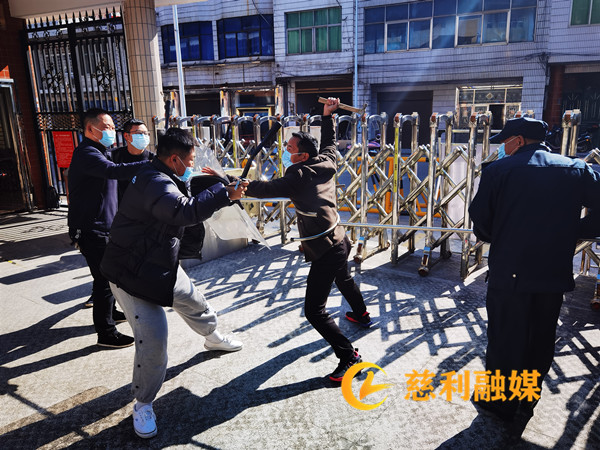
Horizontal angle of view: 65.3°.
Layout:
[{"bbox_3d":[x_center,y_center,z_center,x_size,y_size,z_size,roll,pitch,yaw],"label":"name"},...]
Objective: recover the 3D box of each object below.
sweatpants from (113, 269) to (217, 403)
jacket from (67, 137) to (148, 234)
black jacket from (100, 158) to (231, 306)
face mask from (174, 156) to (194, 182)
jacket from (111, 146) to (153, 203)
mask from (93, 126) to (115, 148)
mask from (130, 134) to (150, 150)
[{"bbox_3d":[-0.752,0.484,2.821,0.560,0.800,0.860,-3,14,-6],"label":"sweatpants"},{"bbox_3d":[-1.399,-0.288,3.400,0.560,0.710,0.500,5,15,9],"label":"jacket"},{"bbox_3d":[-0.745,0.012,2.541,0.650,0.780,0.560,2,12,-18],"label":"black jacket"},{"bbox_3d":[-0.609,-0.295,2.487,0.115,0.135,0.135,7,11,-19],"label":"face mask"},{"bbox_3d":[-1.311,-0.371,3.812,0.320,0.660,0.500,14,21,40],"label":"jacket"},{"bbox_3d":[-1.378,-0.613,3.300,0.120,0.130,0.140,-1,13,15],"label":"mask"},{"bbox_3d":[-1.248,-0.646,3.663,0.110,0.125,0.140,7,16,41],"label":"mask"}]

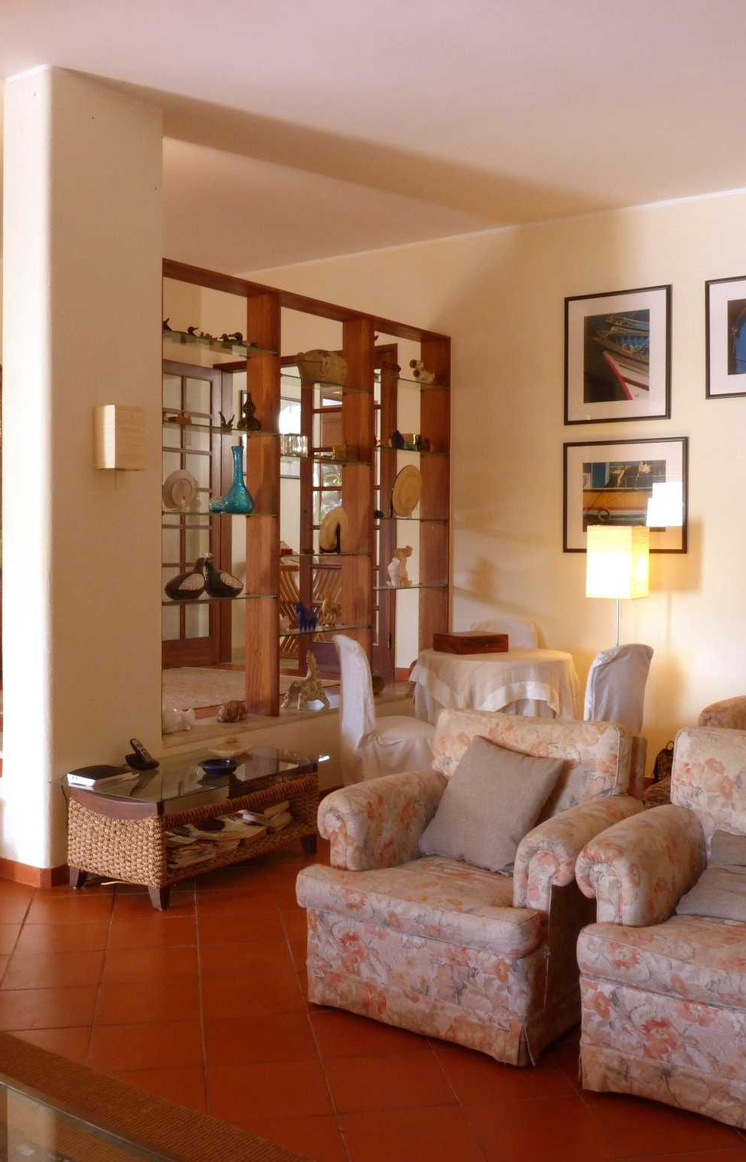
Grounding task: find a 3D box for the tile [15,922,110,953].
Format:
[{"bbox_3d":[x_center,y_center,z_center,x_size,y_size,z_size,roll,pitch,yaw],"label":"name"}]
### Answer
[{"bbox_3d":[-1.078,1.239,3.889,0.300,0.012,0.305,0,2,-10],"label":"tile"}]

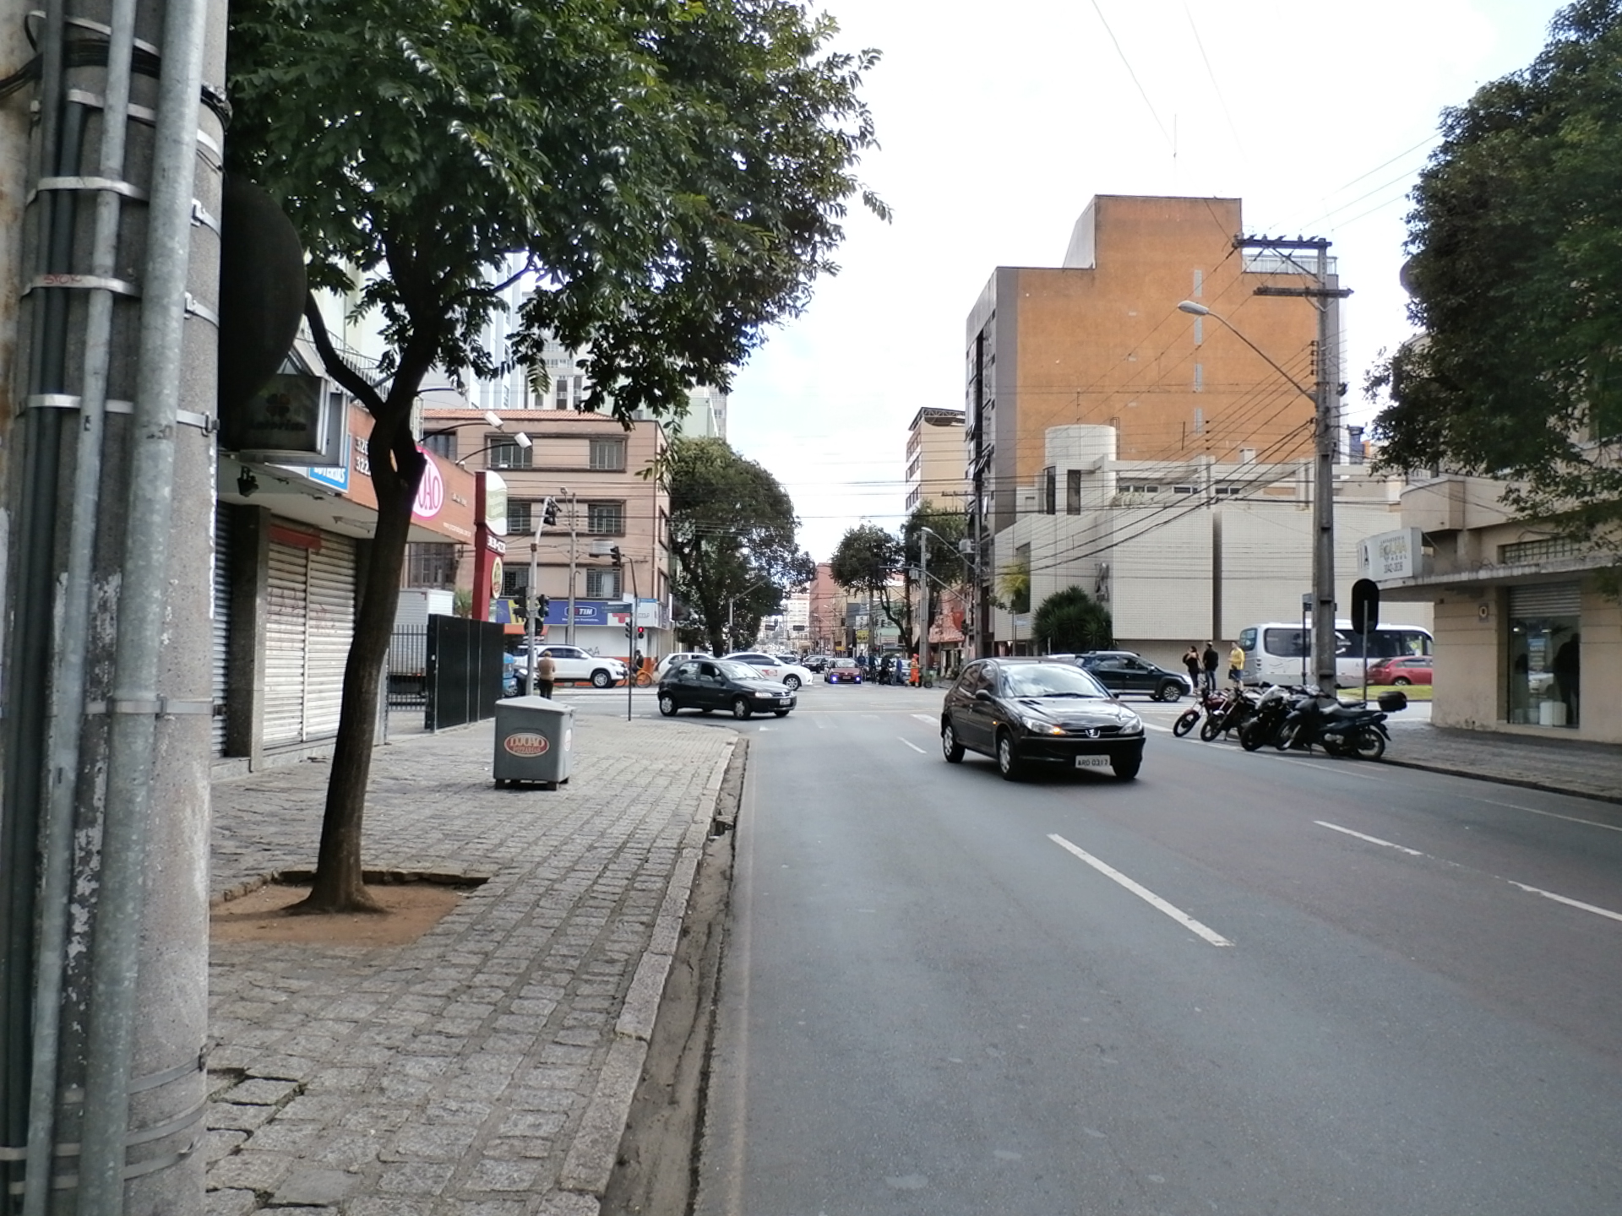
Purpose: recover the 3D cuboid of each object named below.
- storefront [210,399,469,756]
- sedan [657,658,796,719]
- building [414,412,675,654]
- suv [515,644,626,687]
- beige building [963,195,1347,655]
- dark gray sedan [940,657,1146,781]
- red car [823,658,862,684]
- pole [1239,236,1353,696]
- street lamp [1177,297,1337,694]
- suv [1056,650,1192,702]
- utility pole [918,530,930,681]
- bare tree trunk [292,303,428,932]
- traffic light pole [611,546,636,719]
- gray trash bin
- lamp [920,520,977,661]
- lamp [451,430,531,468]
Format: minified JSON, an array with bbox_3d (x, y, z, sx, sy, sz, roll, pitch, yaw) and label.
[{"bbox_3d":[-5.949,-0.087,15.112,1.800,4.150,5.300,1,-2,-2],"label":"storefront"},{"bbox_3d":[-2.044,1.975,28.744,3.760,1.430,1.630,-1,-3,38],"label":"sedan"},{"bbox_3d":[-13.668,-2.716,57.340,12.800,12.500,8.800,1,-2,1],"label":"building"},{"bbox_3d":[-10.381,2.512,50.536,4.700,1.850,1.840,1,-2,-1],"label":"suv"},{"bbox_3d":[21.348,-9.909,75.541,21.000,29.000,10.800,0,-2,-3],"label":"beige building"},{"bbox_3d":[2.864,1.364,14.960,1.670,1.440,3.840,1,-2,-9],"label":"dark gray sedan"},{"bbox_3d":[1.732,3.281,61.970,1.660,1.420,3.900,0,-2,-3],"label":"red car"},{"bbox_3d":[8.677,-2.191,20.903,2.000,8.850,0.400,1,-2,0],"label":"pole"},{"bbox_3d":[7.887,-1.590,20.695,2.860,7.800,0.400,0,-2,-3],"label":"street lamp"},{"bbox_3d":[9.946,2.199,37.300,4.150,1.630,1.740,0,-2,-3],"label":"suv"},{"bbox_3d":[5.784,-0.004,59.629,0.500,7.800,0.450,0,-2,-3],"label":"utility pole"},{"bbox_3d":[-2.799,-0.028,7.300,0.800,3.780,0.600,0,-2,-3],"label":"bare tree trunk"},{"bbox_3d":[-3.998,0.557,25.362,0.520,3.760,0.320,0,-2,-3],"label":"traffic light pole"},{"bbox_3d":[-2.947,1.437,12.403,0.670,0.930,0.610,1,-2,2],"label":"gray trash bin"},{"bbox_3d":[6.752,-0.167,58.052,2.700,7.850,0.500,1,-2,-2],"label":"lamp"},{"bbox_3d":[-4.971,-2.471,18.200,1.220,0.600,0.320,0,-2,-3],"label":"lamp"}]

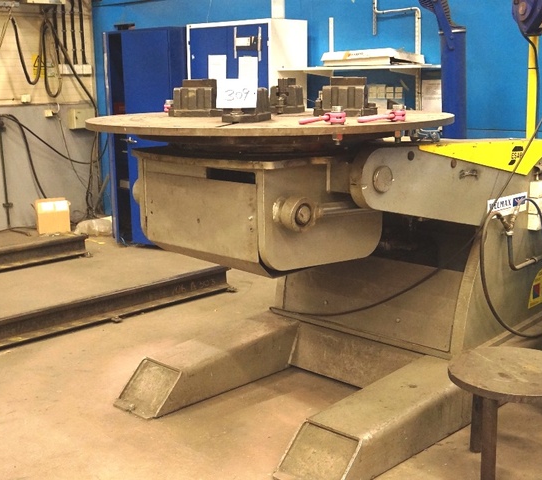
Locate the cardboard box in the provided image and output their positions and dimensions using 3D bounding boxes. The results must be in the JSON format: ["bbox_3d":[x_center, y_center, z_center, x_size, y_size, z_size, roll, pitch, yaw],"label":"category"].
[{"bbox_3d":[-2.305,-0.253,8.241,0.304,0.328,0.220,-6,13,-23],"label":"cardboard box"}]

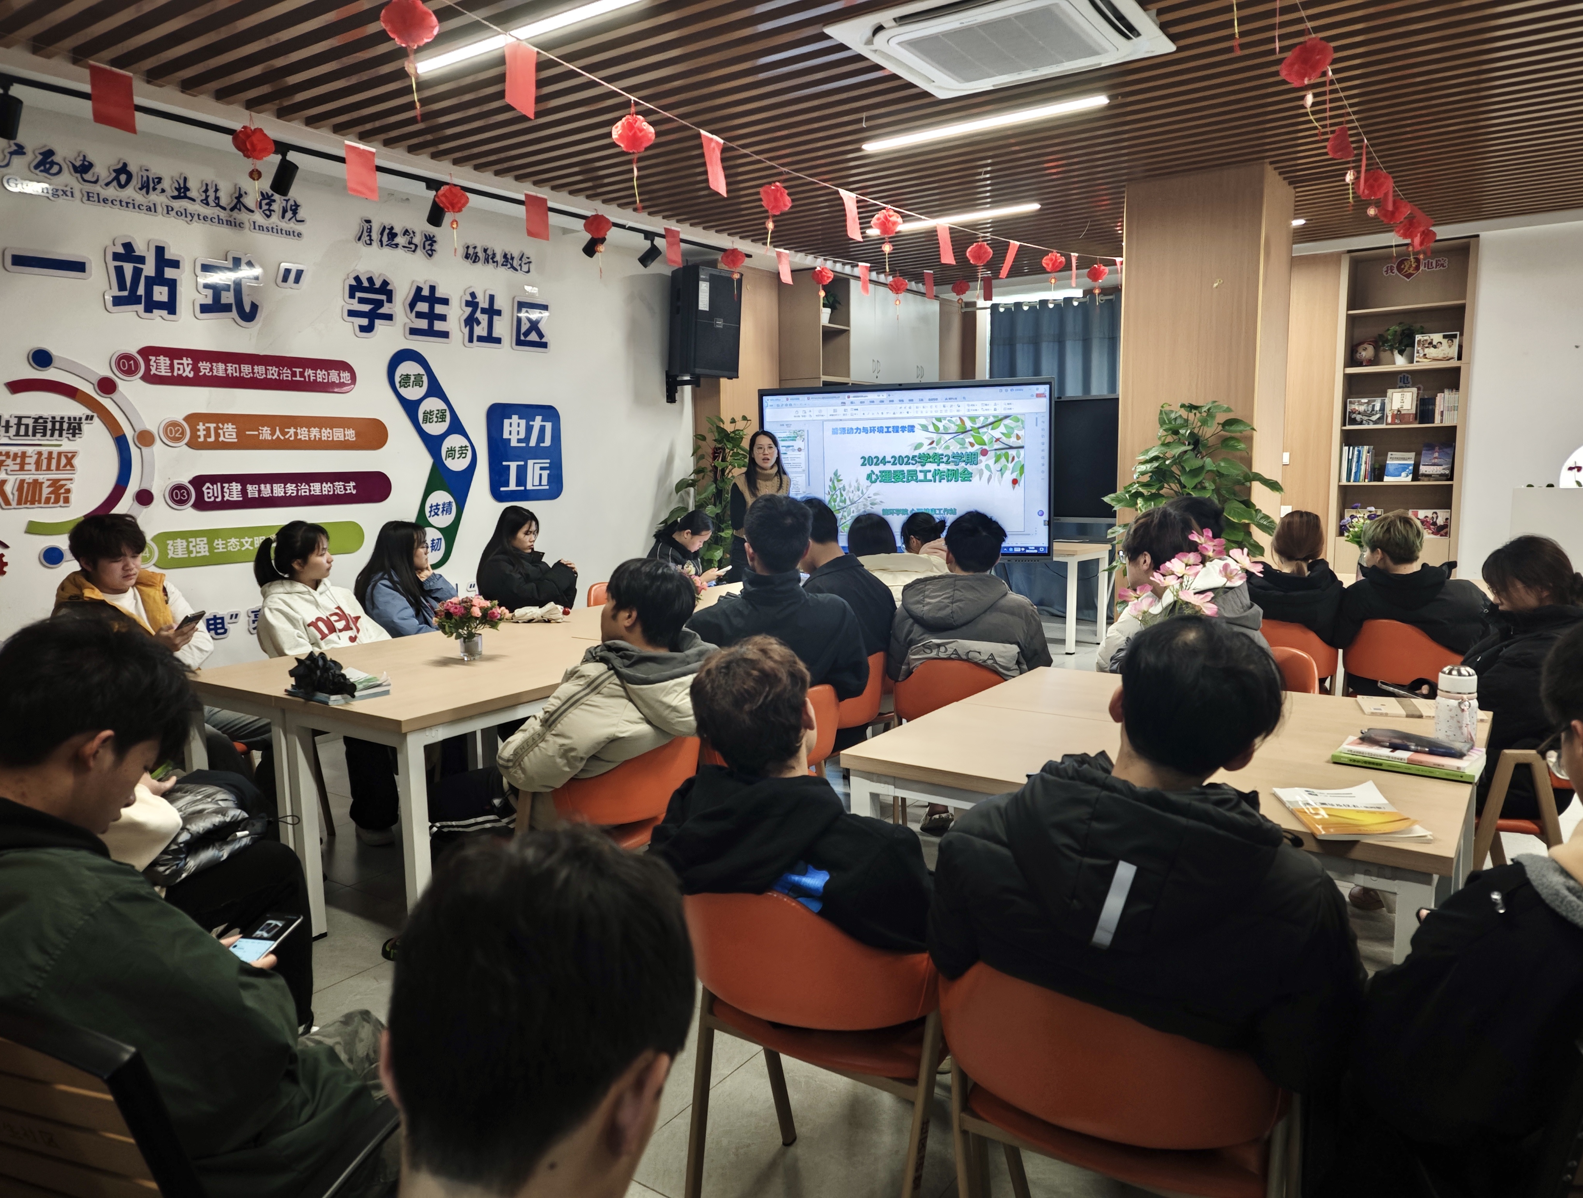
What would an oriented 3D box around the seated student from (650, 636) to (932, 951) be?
[{"bbox_3d":[0.127,0.608,1.930,0.550,1.130,0.780,4,9,33],"label":"seated student"}]

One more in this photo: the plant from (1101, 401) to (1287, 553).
[{"bbox_3d":[2.198,-0.248,5.846,0.950,1.720,0.900,4,9,33],"label":"plant"}]

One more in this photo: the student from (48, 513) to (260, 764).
[{"bbox_3d":[-2.160,0.349,3.588,0.770,1.280,0.540,2,8,23],"label":"student"}]

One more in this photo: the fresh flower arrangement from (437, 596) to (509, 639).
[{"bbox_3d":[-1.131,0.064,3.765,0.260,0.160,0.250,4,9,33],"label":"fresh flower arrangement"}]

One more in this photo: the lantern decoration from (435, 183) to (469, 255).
[{"bbox_3d":[-1.423,-1.593,4.450,0.140,0.295,0.140,4,9,33],"label":"lantern decoration"}]

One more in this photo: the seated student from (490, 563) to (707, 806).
[{"bbox_3d":[-0.529,0.475,2.857,0.820,1.180,0.540,5,9,41],"label":"seated student"}]

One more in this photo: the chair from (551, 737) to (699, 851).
[{"bbox_3d":[-0.485,0.690,2.782,0.540,0.770,0.550,5,9,40],"label":"chair"}]

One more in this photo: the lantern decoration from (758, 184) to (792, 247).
[{"bbox_3d":[-0.076,-1.883,5.200,0.160,0.320,0.160,-1,7,0],"label":"lantern decoration"}]

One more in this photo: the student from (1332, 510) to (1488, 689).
[{"bbox_3d":[2.456,0.236,4.251,0.560,1.190,0.780,4,9,36],"label":"student"}]

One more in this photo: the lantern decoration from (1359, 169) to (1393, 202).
[{"bbox_3d":[2.617,-1.851,4.750,0.160,0.150,0.160,4,9,34],"label":"lantern decoration"}]

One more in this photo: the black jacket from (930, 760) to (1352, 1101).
[{"bbox_3d":[0.490,0.479,1.457,0.560,0.620,0.450,4,9,33],"label":"black jacket"}]

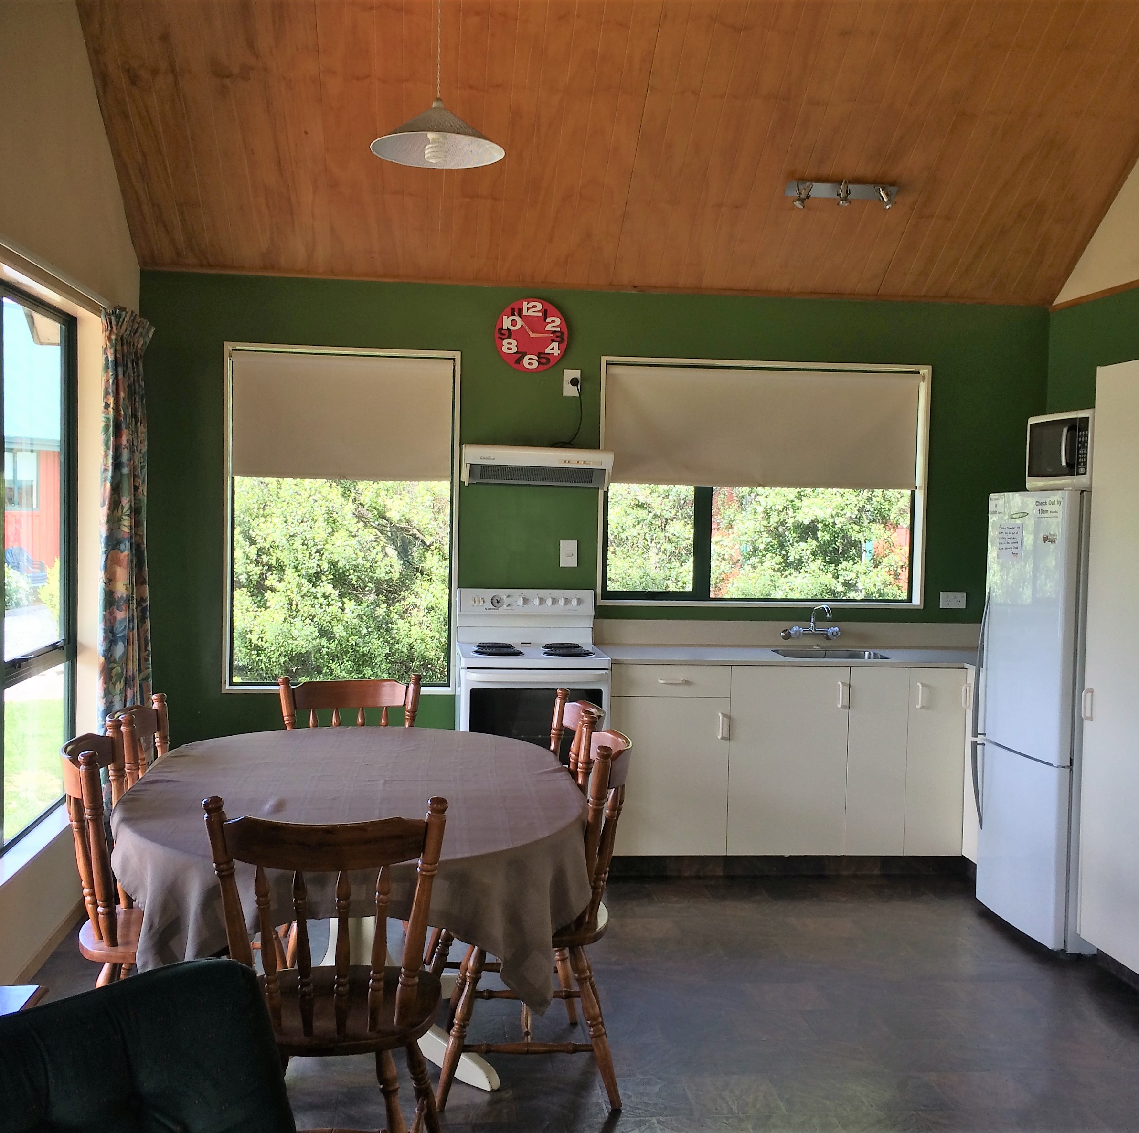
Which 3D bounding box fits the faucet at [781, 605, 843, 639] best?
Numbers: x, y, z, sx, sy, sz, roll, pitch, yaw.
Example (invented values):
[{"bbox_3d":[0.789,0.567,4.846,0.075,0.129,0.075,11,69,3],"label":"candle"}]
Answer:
[{"bbox_3d":[1.104,0.258,5.713,0.230,0.167,0.240,1,3,-7],"label":"faucet"}]

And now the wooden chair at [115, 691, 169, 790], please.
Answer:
[{"bbox_3d":[-1.082,0.876,3.724,0.490,0.940,0.450,1,3,-7],"label":"wooden chair"}]

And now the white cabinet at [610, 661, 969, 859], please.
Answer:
[{"bbox_3d":[0.894,0.791,5.556,1.510,0.808,0.580,1,3,-7],"label":"white cabinet"}]

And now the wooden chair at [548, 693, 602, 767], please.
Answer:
[{"bbox_3d":[-0.147,0.851,3.857,0.503,0.896,0.493,1,3,-8],"label":"wooden chair"}]

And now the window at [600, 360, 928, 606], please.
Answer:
[{"bbox_3d":[0.873,-0.368,5.678,1.495,1.080,0.101,1,3,-6],"label":"window"}]

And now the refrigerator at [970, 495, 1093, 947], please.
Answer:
[{"bbox_3d":[1.944,0.546,4.639,0.690,1.630,0.580,1,3,-7],"label":"refrigerator"}]

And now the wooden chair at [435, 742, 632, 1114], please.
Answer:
[{"bbox_3d":[-0.093,0.876,3.342,0.503,0.896,0.493,1,3,-6],"label":"wooden chair"}]

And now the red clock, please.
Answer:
[{"bbox_3d":[-0.167,-1.024,5.610,0.330,0.330,0.040,1,3,-7],"label":"red clock"}]

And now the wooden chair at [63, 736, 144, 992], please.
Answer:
[{"bbox_3d":[-0.978,0.863,3.235,0.503,0.896,0.493,1,3,-11],"label":"wooden chair"}]

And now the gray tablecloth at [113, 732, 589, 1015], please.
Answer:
[{"bbox_3d":[-0.593,0.985,3.614,1.260,0.755,1.670,1,3,-7],"label":"gray tablecloth"}]

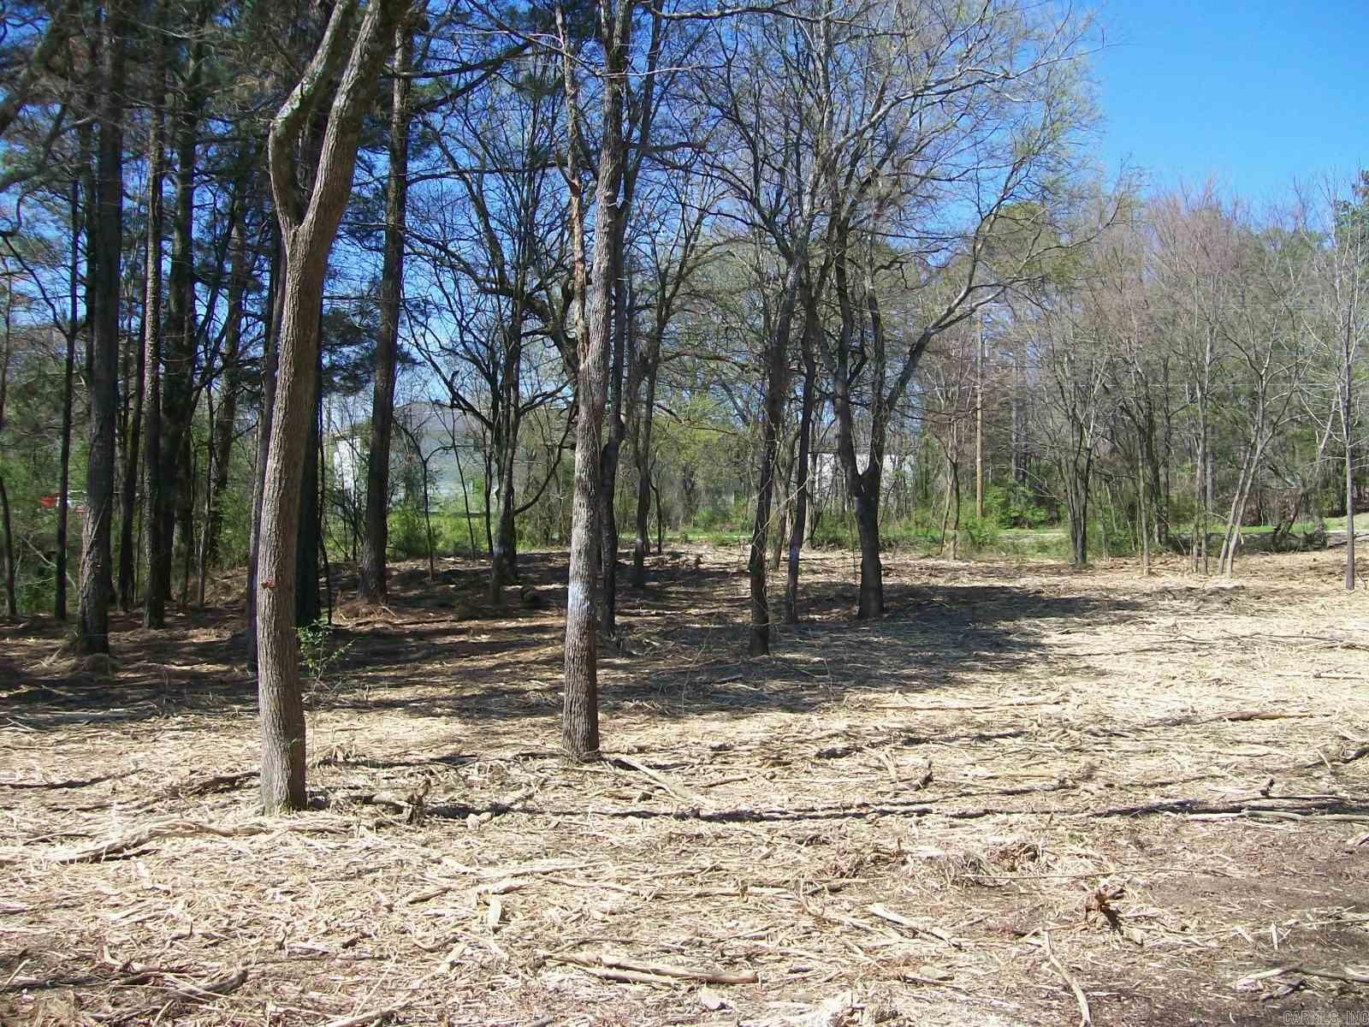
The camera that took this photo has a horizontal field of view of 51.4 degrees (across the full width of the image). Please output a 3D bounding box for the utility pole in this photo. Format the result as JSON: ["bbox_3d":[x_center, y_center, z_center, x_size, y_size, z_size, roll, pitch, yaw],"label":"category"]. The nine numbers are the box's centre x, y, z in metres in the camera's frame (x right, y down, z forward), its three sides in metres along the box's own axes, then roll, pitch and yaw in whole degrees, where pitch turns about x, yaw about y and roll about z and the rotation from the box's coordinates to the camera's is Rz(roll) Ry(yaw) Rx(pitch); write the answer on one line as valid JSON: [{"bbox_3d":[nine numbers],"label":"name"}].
[{"bbox_3d":[12.829,-4.183,62.009,0.256,9.250,0.256,0,1,0],"label":"utility pole"}]

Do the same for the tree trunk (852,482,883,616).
[{"bbox_3d":[2.385,0.472,18.615,0.348,1.711,0.348,-1,1,0],"label":"tree trunk"}]

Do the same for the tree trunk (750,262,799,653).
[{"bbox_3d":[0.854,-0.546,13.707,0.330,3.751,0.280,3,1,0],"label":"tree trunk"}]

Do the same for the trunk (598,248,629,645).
[{"bbox_3d":[-0.769,-0.836,15.803,0.190,4.411,0.190,2,1,0],"label":"trunk"}]

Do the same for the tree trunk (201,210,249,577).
[{"bbox_3d":[-7.944,-2.071,24.708,0.500,6.367,0.420,3,1,0],"label":"tree trunk"}]

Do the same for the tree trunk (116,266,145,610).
[{"bbox_3d":[-7.500,-1.020,19.383,0.175,4.682,0.175,4,1,0],"label":"tree trunk"}]

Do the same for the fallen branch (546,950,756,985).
[{"bbox_3d":[-0.121,1.477,4.709,0.736,0.060,0.130,0,1,16],"label":"fallen branch"}]

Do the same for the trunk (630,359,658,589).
[{"bbox_3d":[-0.642,-0.639,21.926,0.320,3.608,0.280,2,1,0],"label":"trunk"}]

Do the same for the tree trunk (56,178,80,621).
[{"bbox_3d":[-7.664,-1.411,17.755,0.147,5.506,0.147,2,1,0],"label":"tree trunk"}]

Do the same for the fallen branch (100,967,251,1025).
[{"bbox_3d":[-1.585,1.467,4.450,0.438,0.090,0.190,-1,1,-36],"label":"fallen branch"}]

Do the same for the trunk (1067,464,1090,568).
[{"bbox_3d":[7.764,0.053,28.011,0.360,1.979,0.320,-1,1,0],"label":"trunk"}]

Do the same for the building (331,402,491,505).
[{"bbox_3d":[-15.738,-3.296,82.000,9.000,6.600,8.000,0,1,-30],"label":"building"}]

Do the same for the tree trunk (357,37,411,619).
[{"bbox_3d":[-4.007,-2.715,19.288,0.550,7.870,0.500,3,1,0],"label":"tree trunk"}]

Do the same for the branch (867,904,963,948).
[{"bbox_3d":[0.839,1.501,5.236,0.060,0.045,0.501,-1,1,-32],"label":"branch"}]

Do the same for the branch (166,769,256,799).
[{"bbox_3d":[-2.545,1.442,7.739,0.120,0.090,0.584,1,1,35],"label":"branch"}]

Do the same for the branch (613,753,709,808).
[{"bbox_3d":[-0.145,1.403,7.655,0.120,0.090,1.125,-1,1,-26],"label":"branch"}]

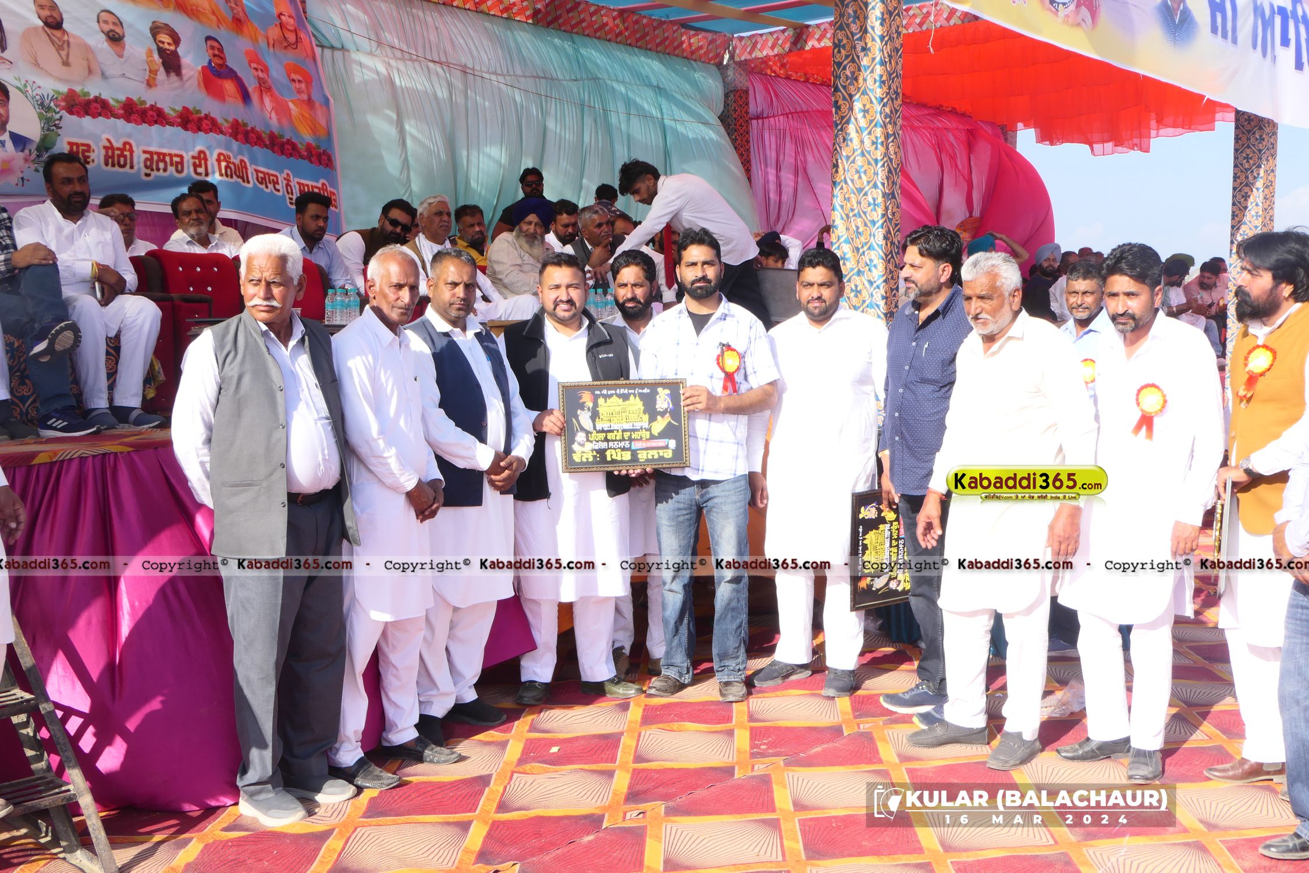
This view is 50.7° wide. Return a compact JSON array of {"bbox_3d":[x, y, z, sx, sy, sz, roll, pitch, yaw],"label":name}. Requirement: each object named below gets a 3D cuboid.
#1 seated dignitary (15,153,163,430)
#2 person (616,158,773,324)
[{"bbox_3d":[-2.451,-0.627,6.100,0.580,1.200,0.750,-7,10,-40],"label":"seated dignitary"},{"bbox_3d":[0.219,-0.887,7.900,0.850,1.360,0.520,-2,8,-10],"label":"person"}]

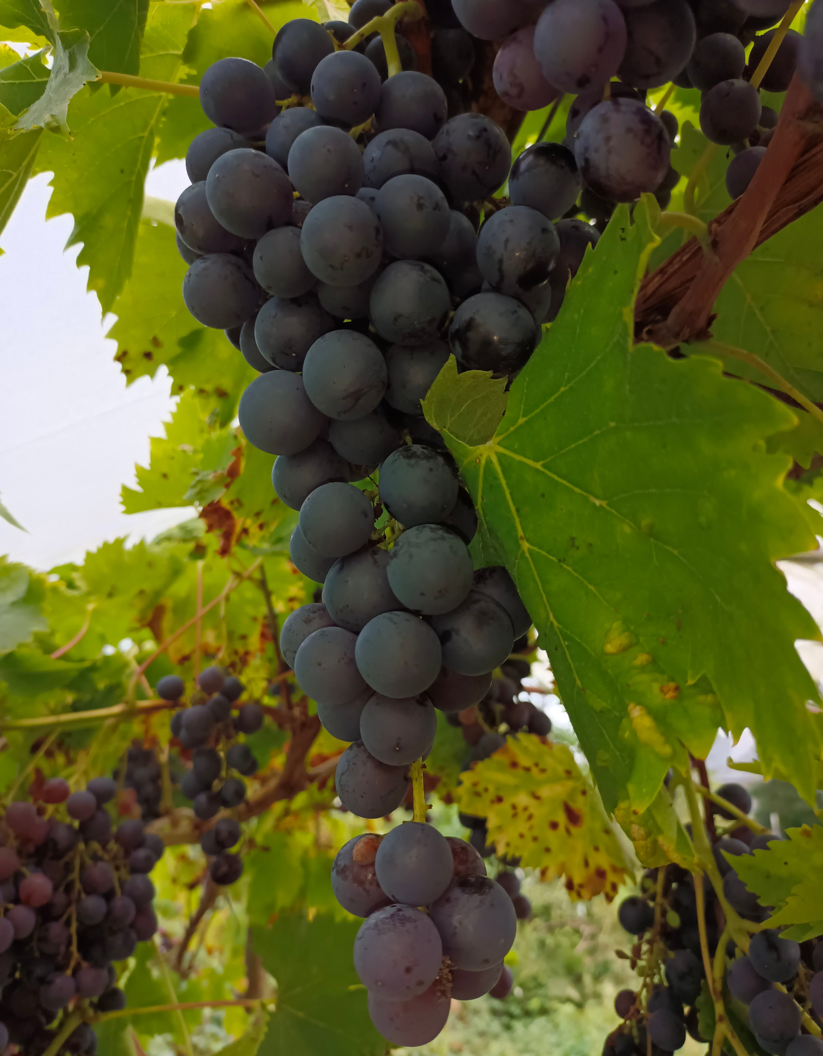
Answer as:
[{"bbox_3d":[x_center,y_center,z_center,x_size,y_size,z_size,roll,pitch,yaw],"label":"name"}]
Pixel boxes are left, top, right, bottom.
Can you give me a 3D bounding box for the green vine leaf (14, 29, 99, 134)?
[{"bbox_3d":[-0.118,-0.149,0.265,0.029,0.034,0.017,7,-17,-23],"label":"green vine leaf"}]

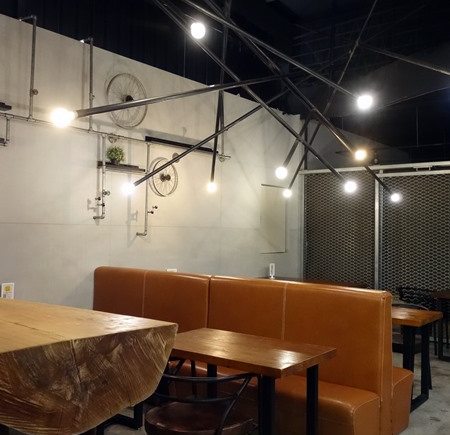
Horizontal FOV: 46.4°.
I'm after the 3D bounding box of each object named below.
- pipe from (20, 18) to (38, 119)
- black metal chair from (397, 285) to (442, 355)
[{"bbox_3d":[-1.783,-1.360,4.764,0.227,0.989,0.062,0,-1,38],"label":"pipe"},{"bbox_3d":[2.419,1.255,6.493,0.556,0.762,0.546,0,-1,38],"label":"black metal chair"}]

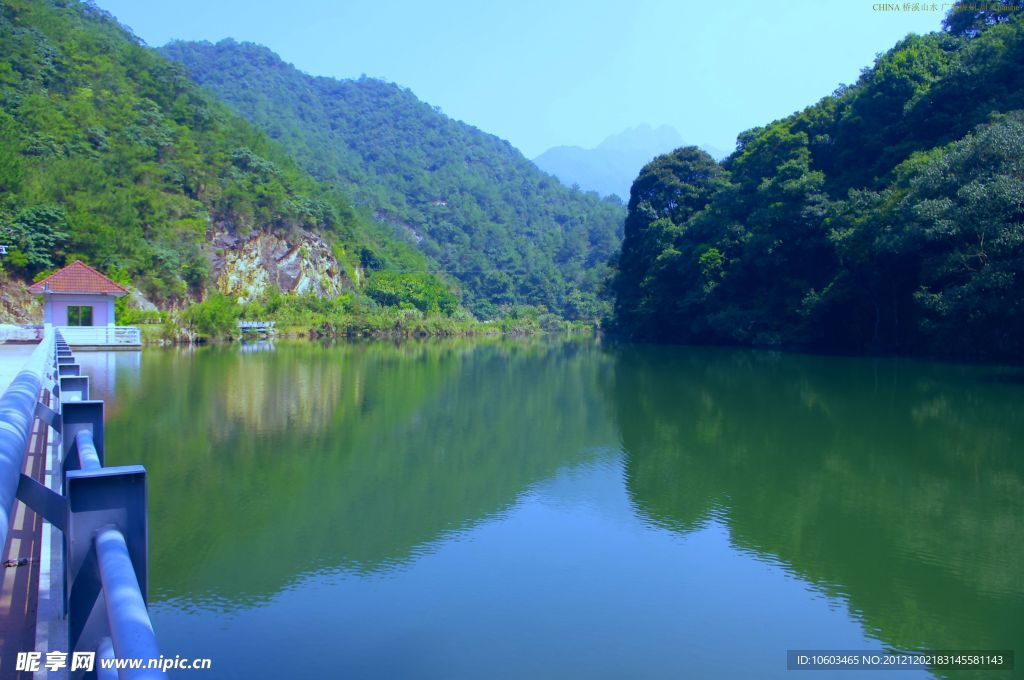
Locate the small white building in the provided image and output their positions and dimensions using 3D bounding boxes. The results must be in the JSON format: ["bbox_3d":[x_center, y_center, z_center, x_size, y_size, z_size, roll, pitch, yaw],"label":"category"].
[{"bbox_3d":[-27.862,-2.396,49.739,5.600,5.430,5.300,-1,1,-31],"label":"small white building"}]

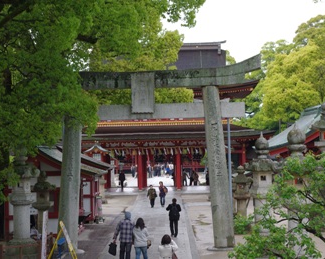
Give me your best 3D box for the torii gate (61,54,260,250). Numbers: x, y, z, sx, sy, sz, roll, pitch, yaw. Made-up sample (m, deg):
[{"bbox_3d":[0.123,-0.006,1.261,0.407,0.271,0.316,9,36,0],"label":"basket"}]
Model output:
[{"bbox_3d":[-0.690,0.946,34.800,9.100,7.650,1.000,-1,-1,1],"label":"torii gate"}]

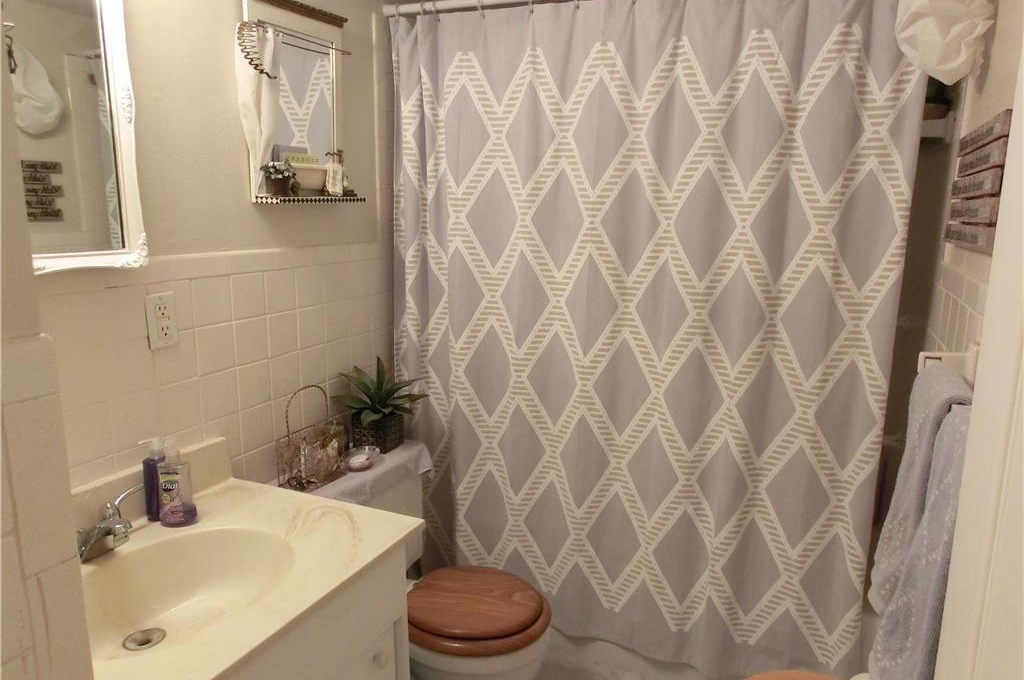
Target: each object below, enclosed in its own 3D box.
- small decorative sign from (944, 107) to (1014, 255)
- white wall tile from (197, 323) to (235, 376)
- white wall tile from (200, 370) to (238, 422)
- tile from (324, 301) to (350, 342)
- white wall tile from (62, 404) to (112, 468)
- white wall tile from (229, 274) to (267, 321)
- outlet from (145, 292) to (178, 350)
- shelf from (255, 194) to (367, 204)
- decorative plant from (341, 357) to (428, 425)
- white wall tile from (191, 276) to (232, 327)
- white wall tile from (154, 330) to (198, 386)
[{"bbox_3d":[0.807,-0.261,1.245,0.013,0.213,0.505,6,12,24],"label":"small decorative sign"},{"bbox_3d":[-0.686,0.021,1.643,0.010,0.109,0.109,5,12,24],"label":"white wall tile"},{"bbox_3d":[-0.687,0.130,1.664,0.010,0.109,0.109,5,12,24],"label":"white wall tile"},{"bbox_3d":[-0.500,-0.053,2.020,0.010,0.108,0.108,5,12,24],"label":"tile"},{"bbox_3d":[-0.816,0.184,1.347,0.009,0.108,0.108,6,12,24],"label":"white wall tile"},{"bbox_3d":[-0.631,-0.105,1.697,0.009,0.108,0.108,6,12,24],"label":"white wall tile"},{"bbox_3d":[-0.737,-0.043,1.498,0.010,0.114,0.070,5,12,24],"label":"outlet"},{"bbox_3d":[-0.505,-0.358,1.813,0.080,0.018,0.335,5,12,24],"label":"shelf"},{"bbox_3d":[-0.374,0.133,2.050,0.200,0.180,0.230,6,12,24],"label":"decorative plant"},{"bbox_3d":[-0.677,-0.086,1.599,0.009,0.108,0.108,6,12,24],"label":"white wall tile"},{"bbox_3d":[-0.732,0.039,1.544,0.010,0.109,0.109,5,12,24],"label":"white wall tile"}]

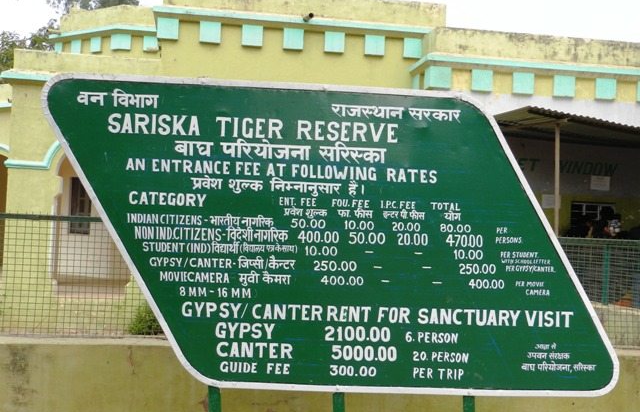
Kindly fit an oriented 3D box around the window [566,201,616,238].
[{"bbox_3d":[3.973,0.211,12.400,0.690,0.560,0.120,3,-3,-8],"label":"window"}]

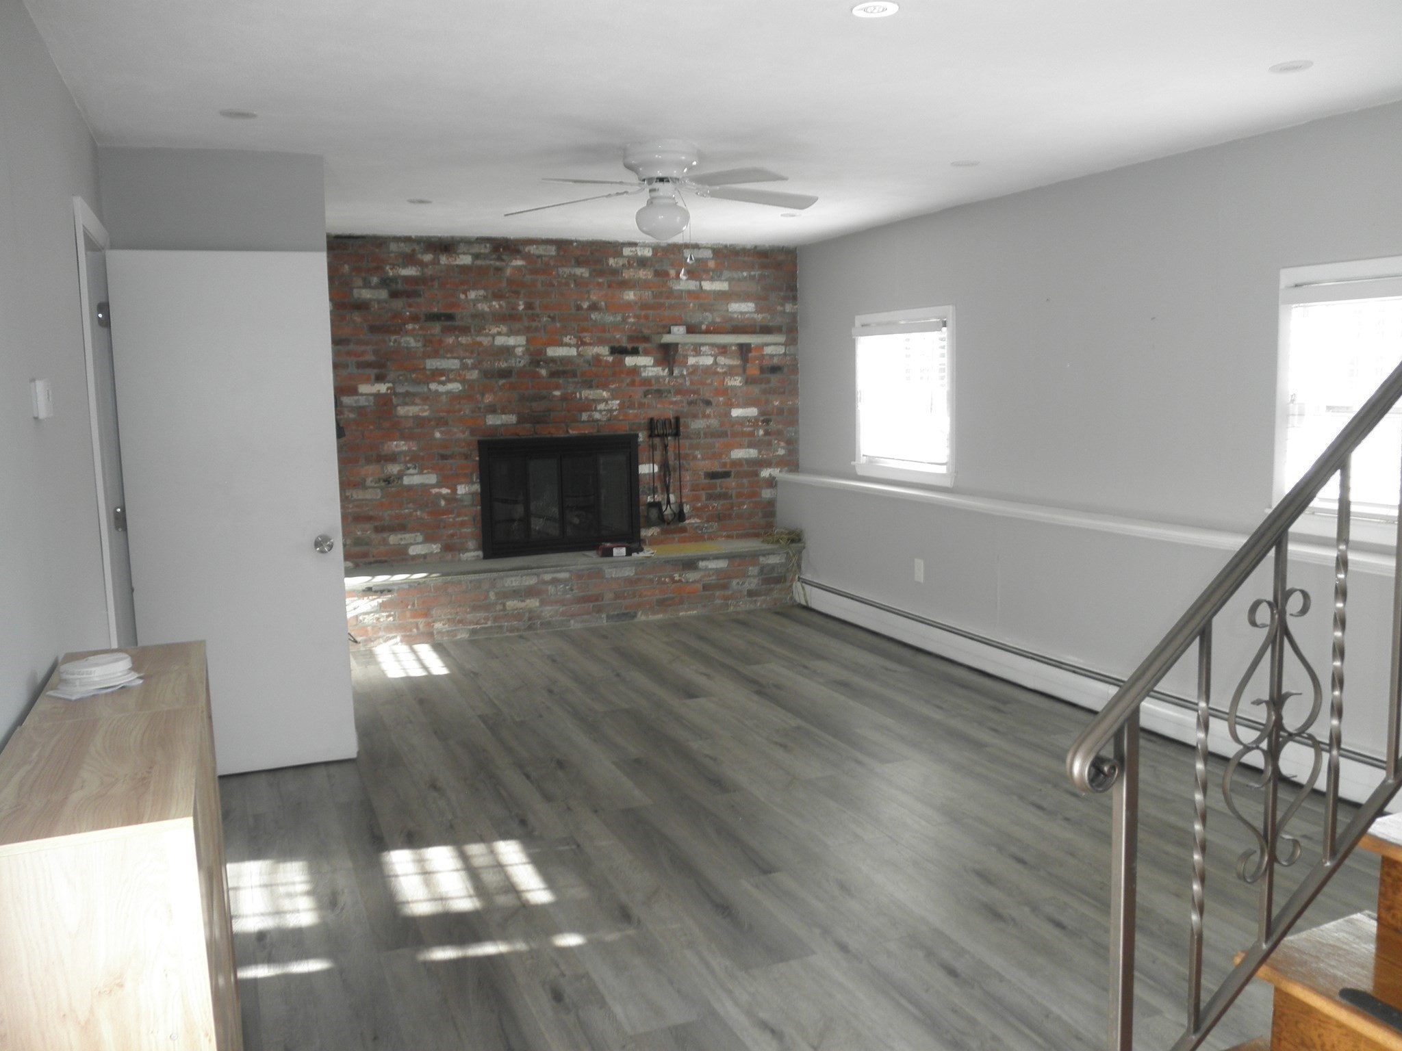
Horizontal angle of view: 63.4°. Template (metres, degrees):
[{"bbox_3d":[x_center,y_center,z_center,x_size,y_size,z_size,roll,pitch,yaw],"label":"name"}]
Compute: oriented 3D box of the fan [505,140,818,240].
[{"bbox_3d":[-0.153,-1.302,4.465,1.310,0.352,1.280,-1,7,-1],"label":"fan"}]

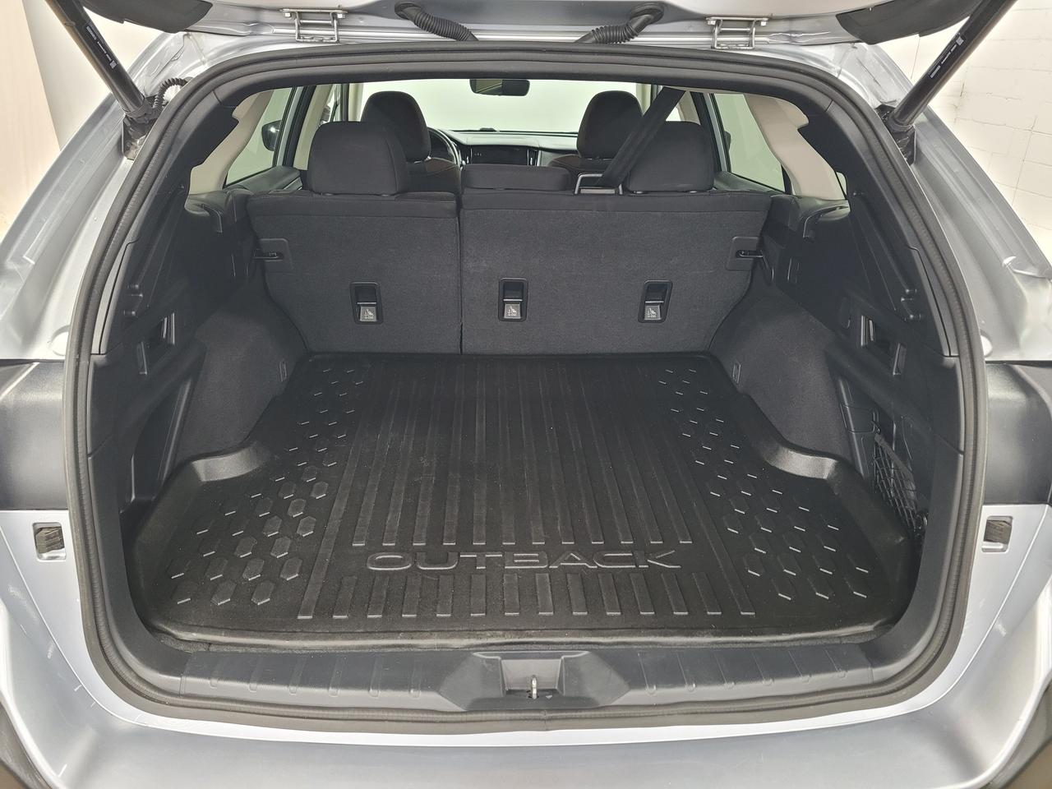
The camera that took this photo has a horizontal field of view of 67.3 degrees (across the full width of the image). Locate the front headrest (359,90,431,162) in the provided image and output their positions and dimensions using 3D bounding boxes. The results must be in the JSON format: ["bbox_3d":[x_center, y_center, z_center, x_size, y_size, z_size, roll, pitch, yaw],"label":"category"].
[{"bbox_3d":[-0.462,-0.948,2.800,0.245,0.220,0.130,-1,35,-2],"label":"front headrest"}]

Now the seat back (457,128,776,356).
[{"bbox_3d":[0.206,-0.394,2.015,0.726,0.679,0.170,-1,43,-2],"label":"seat back"}]

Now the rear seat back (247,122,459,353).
[{"bbox_3d":[-0.401,-0.387,1.995,0.482,0.678,0.170,-1,43,-2],"label":"rear seat back"}]

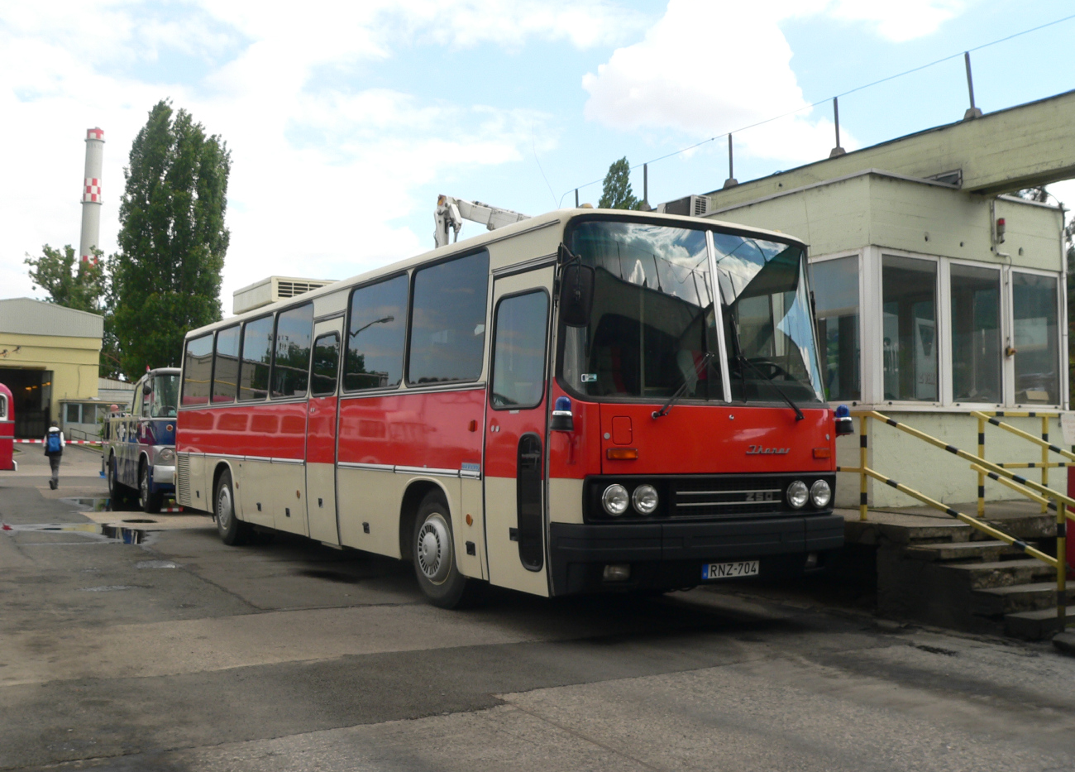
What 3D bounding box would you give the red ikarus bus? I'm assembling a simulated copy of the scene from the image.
[{"bbox_3d":[-1.622,0.289,12.870,2.520,3.380,12.025,2,-3,-30],"label":"red ikarus bus"}]

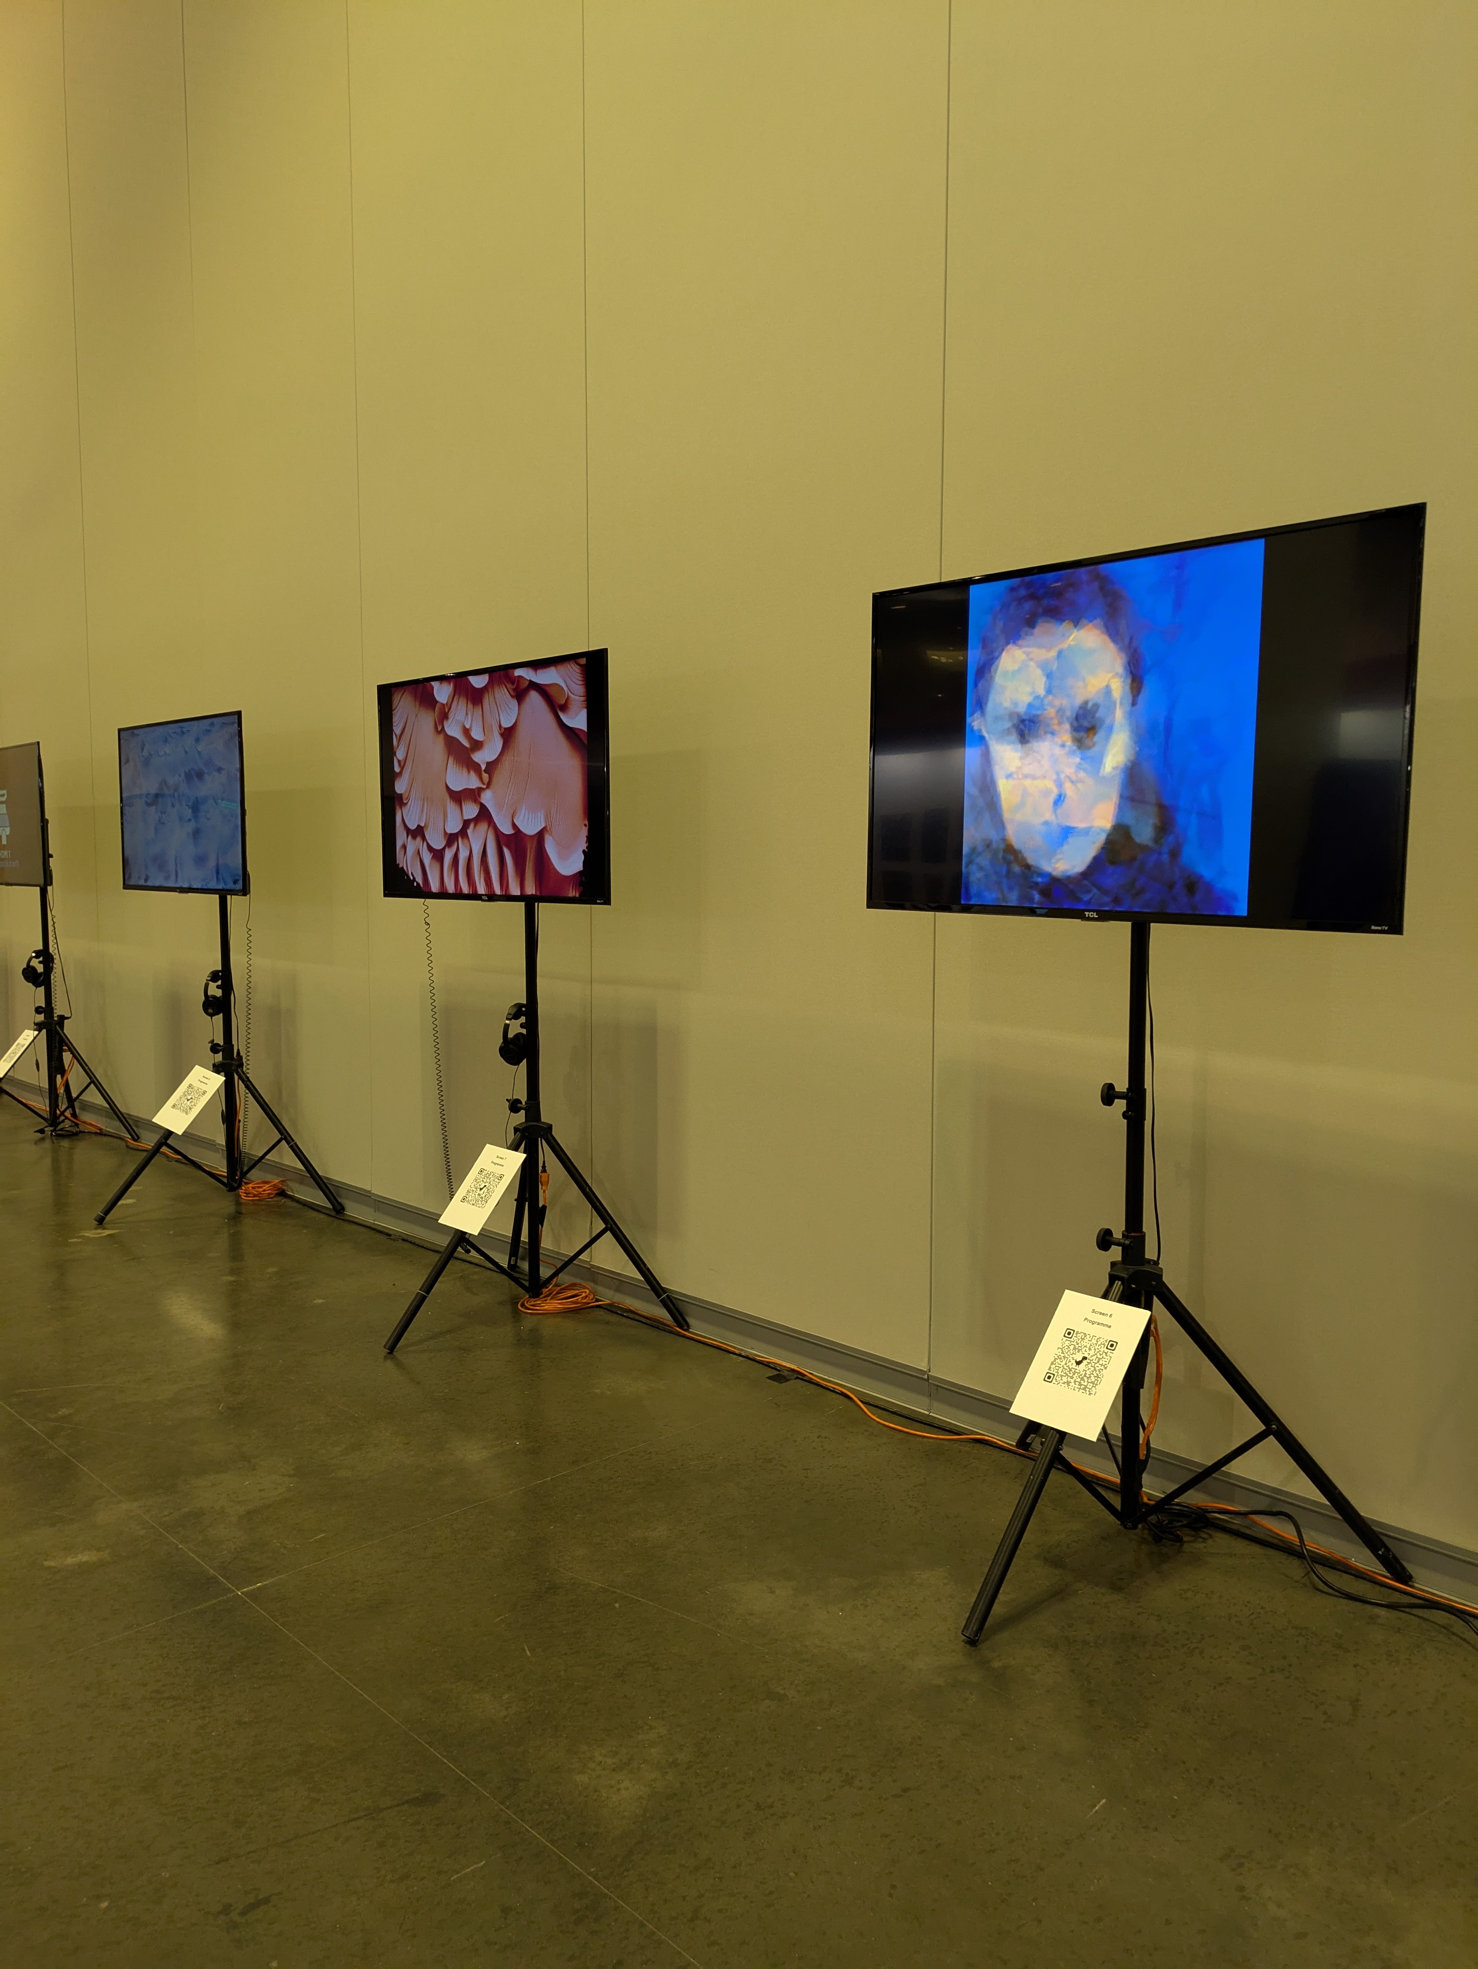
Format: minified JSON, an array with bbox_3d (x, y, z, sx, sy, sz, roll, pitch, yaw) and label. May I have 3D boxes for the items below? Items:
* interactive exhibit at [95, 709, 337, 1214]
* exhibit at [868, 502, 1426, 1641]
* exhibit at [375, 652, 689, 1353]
[{"bbox_3d":[-2.380,-0.081,6.072,0.867,2.063,1.236,-5,8,-44],"label":"interactive exhibit"},{"bbox_3d":[0.768,0.200,2.961,0.885,2.113,1.235,-5,7,-42],"label":"exhibit"},{"bbox_3d":[-0.788,0.058,4.530,0.829,2.088,1.235,-5,8,-44],"label":"exhibit"}]

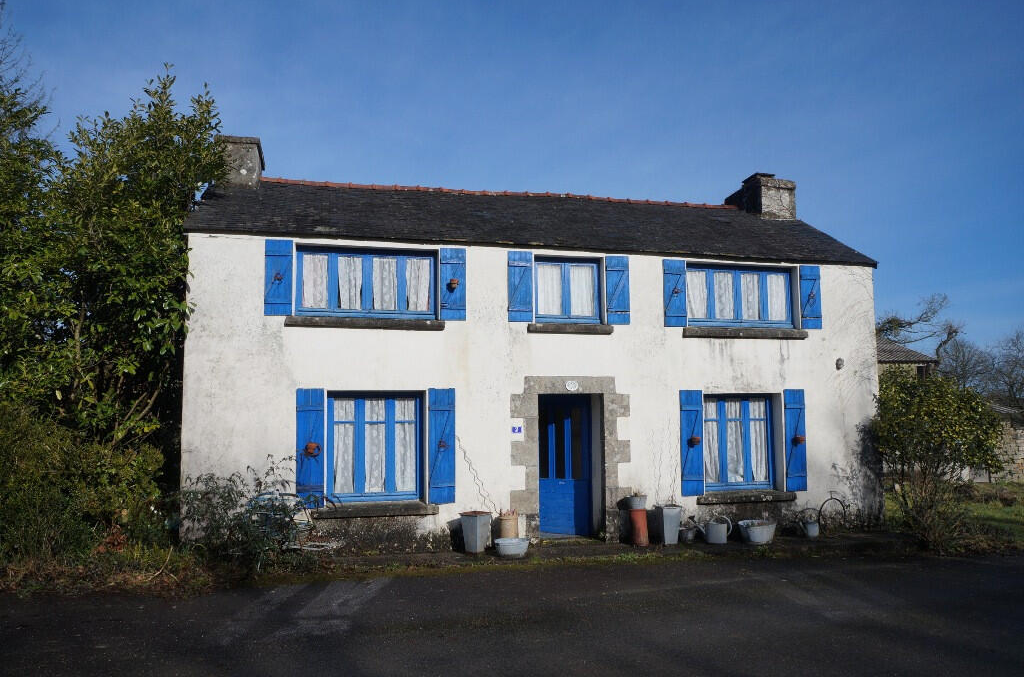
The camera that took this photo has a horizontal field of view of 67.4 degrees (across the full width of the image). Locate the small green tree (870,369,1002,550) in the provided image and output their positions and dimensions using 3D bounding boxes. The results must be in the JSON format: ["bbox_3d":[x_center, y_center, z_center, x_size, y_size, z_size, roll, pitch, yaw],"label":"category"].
[{"bbox_3d":[6.426,1.812,11.600,1.800,2.650,1.800,1,-5,-16],"label":"small green tree"}]

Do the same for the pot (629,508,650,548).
[{"bbox_3d":[1.787,2.663,10.795,0.245,0.485,0.245,0,-4,0],"label":"pot"}]

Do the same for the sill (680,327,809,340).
[{"bbox_3d":[3.510,-0.064,11.692,2.074,0.171,0.250,1,-4,-14],"label":"sill"}]

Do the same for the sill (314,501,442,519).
[{"bbox_3d":[-1.802,2.286,10.205,1.652,0.122,0.250,1,-4,-14],"label":"sill"}]

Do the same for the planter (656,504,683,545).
[{"bbox_3d":[2.191,2.598,10.768,0.282,0.529,0.282,1,-4,-15],"label":"planter"}]

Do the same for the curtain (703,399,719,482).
[{"bbox_3d":[3.112,1.601,12.057,0.301,1.313,0.050,1,-5,-16],"label":"curtain"}]

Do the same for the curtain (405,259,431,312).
[{"bbox_3d":[-1.339,-0.753,10.946,0.342,0.756,0.040,1,-5,-15],"label":"curtain"}]

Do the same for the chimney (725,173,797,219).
[{"bbox_3d":[4.851,-2.605,15.031,0.800,0.910,1.240,1,-5,-16],"label":"chimney"}]

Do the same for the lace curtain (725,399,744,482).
[{"bbox_3d":[3.526,1.616,12.172,0.338,1.316,0.050,1,-5,-16],"label":"lace curtain"}]

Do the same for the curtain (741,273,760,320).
[{"bbox_3d":[3.853,-0.678,12.408,0.363,0.758,0.050,1,-5,-16],"label":"curtain"}]

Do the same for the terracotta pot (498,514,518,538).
[{"bbox_3d":[-0.047,2.643,10.567,0.260,0.463,0.260,0,-5,0],"label":"terracotta pot"}]

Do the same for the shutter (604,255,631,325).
[{"bbox_3d":[1.567,-0.708,11.351,0.374,1.023,0.050,1,-5,-15],"label":"shutter"}]

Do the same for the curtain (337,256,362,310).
[{"bbox_3d":[-2.226,-0.758,10.574,0.330,0.749,0.050,1,-4,-14],"label":"curtain"}]

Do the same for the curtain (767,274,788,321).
[{"bbox_3d":[4.335,-0.669,12.542,0.404,0.797,0.050,1,-5,-16],"label":"curtain"}]

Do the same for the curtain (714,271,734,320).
[{"bbox_3d":[3.261,-0.652,11.808,0.352,0.736,0.040,1,-4,-15],"label":"curtain"}]

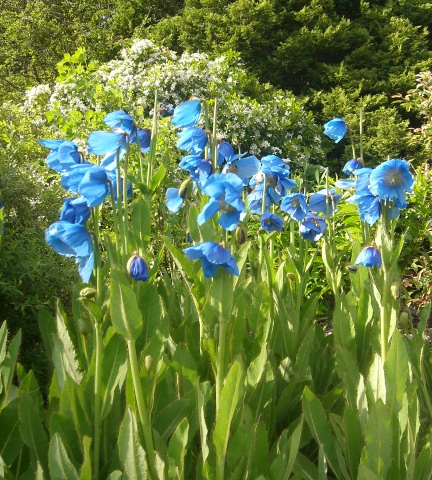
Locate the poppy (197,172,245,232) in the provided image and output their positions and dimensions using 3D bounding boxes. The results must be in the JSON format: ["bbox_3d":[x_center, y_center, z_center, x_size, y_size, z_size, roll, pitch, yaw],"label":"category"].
[{"bbox_3d":[0.012,-0.082,1.500,0.105,0.120,0.080,-1,8,-6],"label":"poppy"}]

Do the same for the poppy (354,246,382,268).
[{"bbox_3d":[0.336,0.039,1.550,0.061,0.050,0.058,3,7,24],"label":"poppy"}]

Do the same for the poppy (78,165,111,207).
[{"bbox_3d":[-0.272,-0.122,1.570,0.065,0.090,0.085,-4,7,-31],"label":"poppy"}]

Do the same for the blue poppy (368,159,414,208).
[{"bbox_3d":[0.390,-0.125,1.560,0.102,0.108,0.055,0,6,-3],"label":"blue poppy"}]

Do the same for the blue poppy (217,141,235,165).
[{"bbox_3d":[0.023,-0.191,1.530,0.055,0.060,0.050,6,8,44],"label":"blue poppy"}]

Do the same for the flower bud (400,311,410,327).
[{"bbox_3d":[0.437,0.181,1.620,0.023,0.036,0.023,0,6,0],"label":"flower bud"}]

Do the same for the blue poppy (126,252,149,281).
[{"bbox_3d":[-0.153,0.052,1.380,0.044,0.056,0.044,0,6,0],"label":"blue poppy"}]

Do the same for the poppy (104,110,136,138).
[{"bbox_3d":[-0.228,-0.276,1.680,0.065,0.066,0.075,-2,6,-22],"label":"poppy"}]

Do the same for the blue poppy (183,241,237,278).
[{"bbox_3d":[-0.009,0.038,1.360,0.100,0.072,0.085,2,6,21],"label":"blue poppy"}]

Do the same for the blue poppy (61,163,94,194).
[{"bbox_3d":[-0.266,-0.116,1.370,0.075,0.070,0.075,-2,6,-22],"label":"blue poppy"}]

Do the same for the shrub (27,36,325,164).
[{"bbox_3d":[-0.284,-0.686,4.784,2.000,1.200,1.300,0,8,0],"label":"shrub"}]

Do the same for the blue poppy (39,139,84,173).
[{"bbox_3d":[-0.312,-0.171,1.420,0.080,0.068,0.075,-2,6,-19],"label":"blue poppy"}]

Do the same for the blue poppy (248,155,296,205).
[{"bbox_3d":[0.130,-0.140,1.620,0.105,0.108,0.075,0,8,0],"label":"blue poppy"}]

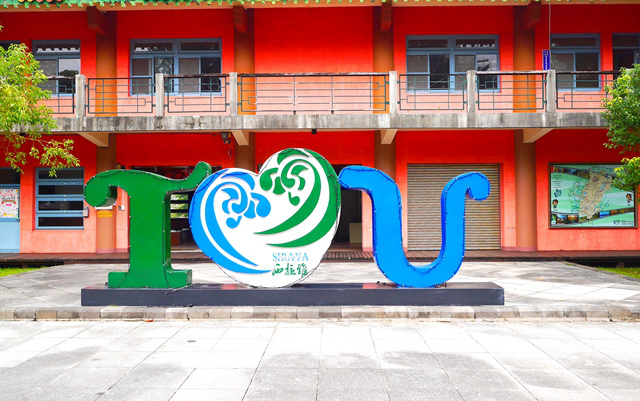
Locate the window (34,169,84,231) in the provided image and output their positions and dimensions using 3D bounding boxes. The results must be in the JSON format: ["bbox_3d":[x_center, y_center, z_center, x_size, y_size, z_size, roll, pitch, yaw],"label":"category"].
[{"bbox_3d":[-7.463,-0.039,16.013,1.381,1.802,0.120,0,0,1],"label":"window"}]

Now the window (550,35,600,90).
[{"bbox_3d":[7.215,-3.892,15.734,1.399,1.602,0.120,0,0,1],"label":"window"}]

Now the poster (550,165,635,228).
[{"bbox_3d":[7.647,-0.122,15.571,2.419,1.810,0.080,0,0,1],"label":"poster"}]

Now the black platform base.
[{"bbox_3d":[-0.412,1.413,8.395,6.156,0.246,0.640,0,0,1],"label":"black platform base"}]

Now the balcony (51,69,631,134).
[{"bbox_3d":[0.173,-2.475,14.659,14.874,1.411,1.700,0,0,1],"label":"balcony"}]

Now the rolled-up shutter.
[{"bbox_3d":[3.808,0.193,15.796,2.643,2.451,0.100,0,0,1],"label":"rolled-up shutter"}]

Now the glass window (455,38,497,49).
[{"bbox_3d":[4.438,-4.454,15.797,1.158,0.276,0.070,0,0,1],"label":"glass window"}]

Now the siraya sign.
[{"bbox_3d":[-0.496,0.263,8.311,5.969,2.055,0.300,0,0,1],"label":"siraya sign"}]

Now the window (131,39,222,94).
[{"bbox_3d":[-4.114,-3.808,15.960,2.644,1.631,0.120,0,0,1],"label":"window"}]

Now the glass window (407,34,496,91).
[{"bbox_3d":[3.765,-3.874,15.803,2.614,1.595,0.120,0,0,1],"label":"glass window"}]

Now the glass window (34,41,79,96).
[{"bbox_3d":[-7.574,-3.802,16.030,1.406,1.621,0.120,0,0,1],"label":"glass window"}]

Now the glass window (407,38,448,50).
[{"bbox_3d":[3.074,-4.444,15.824,1.176,0.299,0.070,0,0,1],"label":"glass window"}]

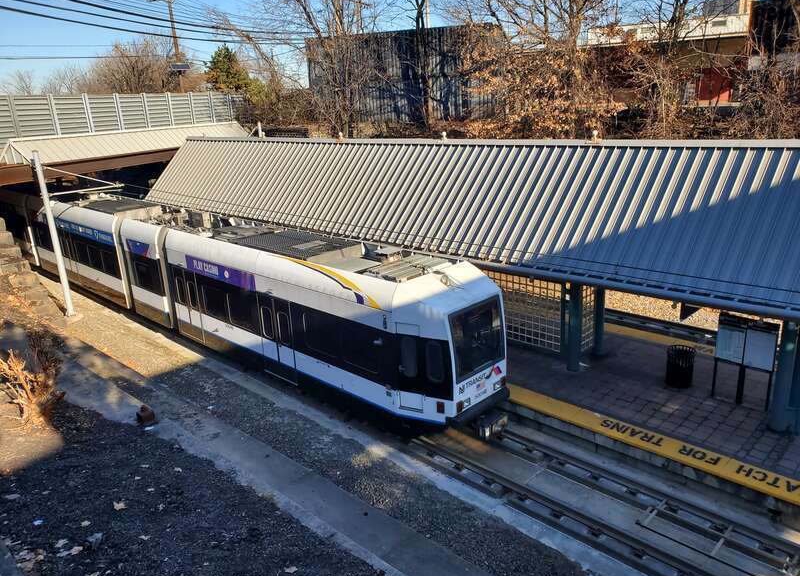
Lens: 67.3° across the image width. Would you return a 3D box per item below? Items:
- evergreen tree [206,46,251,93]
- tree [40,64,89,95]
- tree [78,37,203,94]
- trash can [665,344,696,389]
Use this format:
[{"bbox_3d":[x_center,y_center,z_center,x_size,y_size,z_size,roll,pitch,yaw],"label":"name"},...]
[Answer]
[{"bbox_3d":[-11.861,-13.775,42.276,3.300,6.240,3.200,-7,18,-13],"label":"evergreen tree"},{"bbox_3d":[-31.675,-17.771,57.510,4.600,6.800,4.400,-11,19,-26],"label":"tree"},{"bbox_3d":[-20.990,-16.369,49.317,9.400,7.920,8.200,-9,18,-20],"label":"tree"},{"bbox_3d":[6.765,1.903,14.485,0.635,0.855,0.635,6,19,26],"label":"trash can"}]

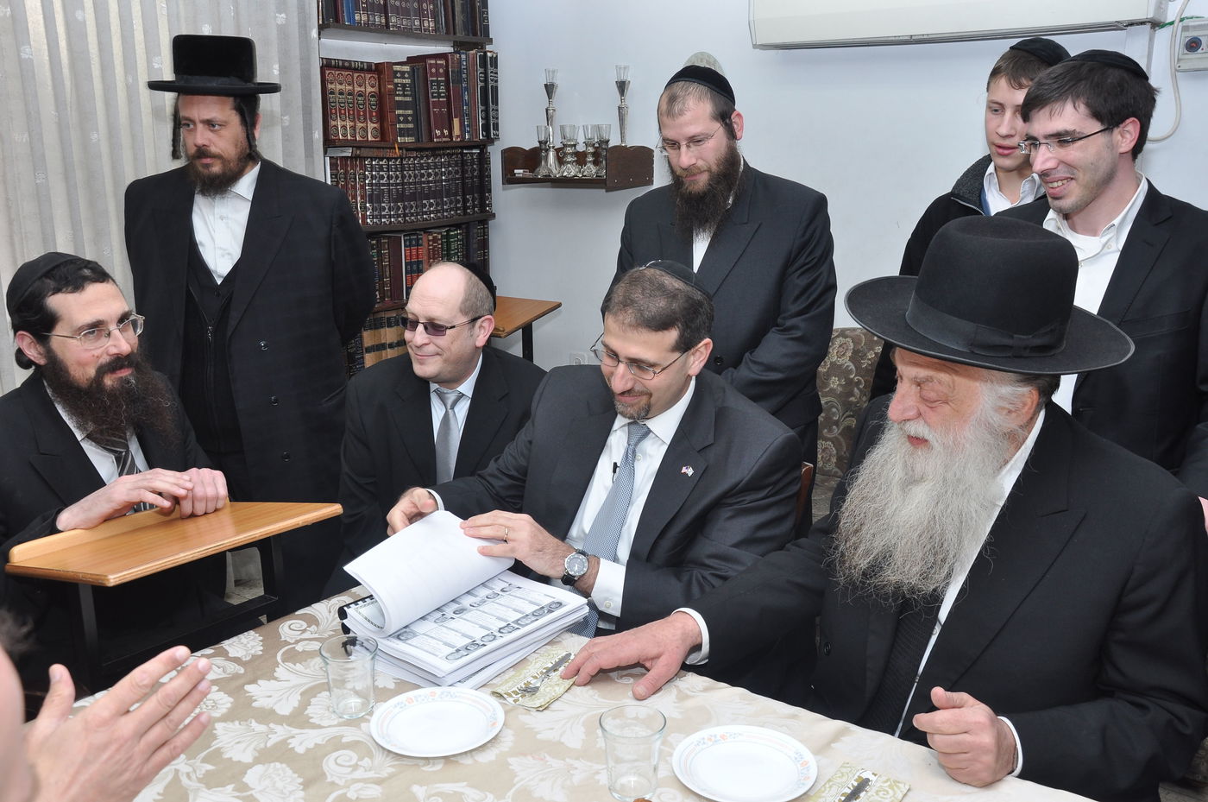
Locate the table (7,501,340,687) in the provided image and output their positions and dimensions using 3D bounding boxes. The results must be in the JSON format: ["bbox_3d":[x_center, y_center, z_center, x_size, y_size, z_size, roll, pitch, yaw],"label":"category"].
[{"bbox_3d":[-0.748,0.648,1.921,0.379,0.925,0.421,10,17,38],"label":"table"}]

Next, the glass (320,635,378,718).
[{"bbox_3d":[-0.361,0.398,1.489,0.081,0.088,0.081,0,14,0],"label":"glass"}]

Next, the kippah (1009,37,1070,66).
[{"bbox_3d":[0.827,-0.647,1.950,0.140,0.060,0.140,11,-10,36],"label":"kippah"}]

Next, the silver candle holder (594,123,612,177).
[{"bbox_3d":[-0.004,-0.808,3.345,0.055,0.168,0.055,-1,15,0],"label":"silver candle holder"}]

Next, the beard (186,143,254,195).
[{"bbox_3d":[-0.811,-0.490,2.200,0.140,0.118,0.120,2,14,7],"label":"beard"}]

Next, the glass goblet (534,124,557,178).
[{"bbox_3d":[-0.206,-0.873,3.630,0.078,0.184,0.078,0,14,0],"label":"glass goblet"}]

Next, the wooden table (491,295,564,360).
[{"bbox_3d":[-0.447,0.084,4.211,0.450,0.954,0.385,8,16,32],"label":"wooden table"}]

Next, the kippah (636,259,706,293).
[{"bbox_3d":[0.124,-0.210,1.830,0.135,0.048,0.135,10,-5,34],"label":"kippah"}]

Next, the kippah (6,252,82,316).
[{"bbox_3d":[-0.931,-0.201,1.740,0.165,0.065,0.165,-14,-24,-45],"label":"kippah"}]

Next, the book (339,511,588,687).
[{"bbox_3d":[-0.234,0.317,1.700,0.245,0.130,0.300,12,18,38],"label":"book"}]

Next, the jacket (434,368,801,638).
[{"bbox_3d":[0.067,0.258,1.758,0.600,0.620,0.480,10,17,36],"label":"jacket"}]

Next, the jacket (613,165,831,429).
[{"bbox_3d":[0.278,-0.205,2.380,0.520,0.670,0.310,9,17,31],"label":"jacket"}]

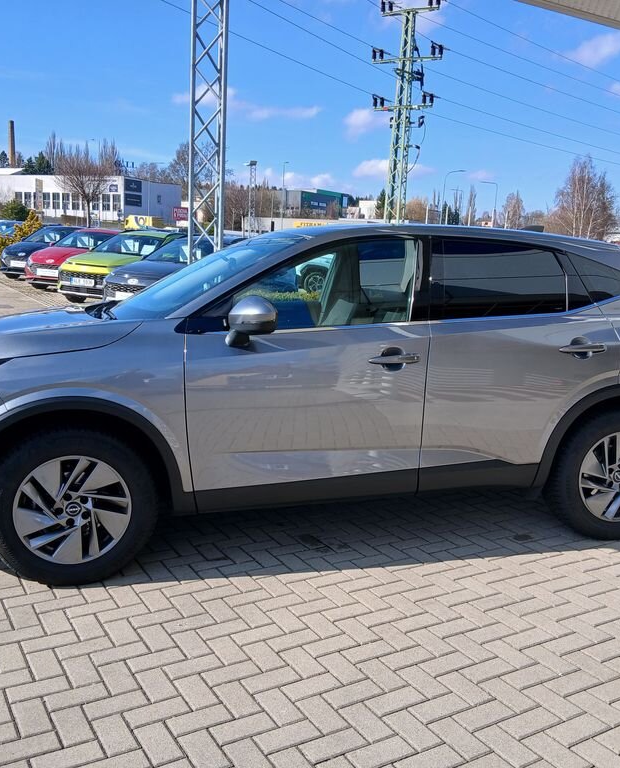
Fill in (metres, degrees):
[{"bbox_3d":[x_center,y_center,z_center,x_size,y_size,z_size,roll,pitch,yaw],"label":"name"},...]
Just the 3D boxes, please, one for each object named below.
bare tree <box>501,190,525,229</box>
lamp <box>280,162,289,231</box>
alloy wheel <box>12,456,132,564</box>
[{"bbox_3d":[24.416,-18.484,93.009,3.100,9.538,3.100,3,10,0],"label":"bare tree"},{"bbox_3d":[-2.379,-16.641,71.272,0.800,7.500,0.350,8,12,25],"label":"lamp"},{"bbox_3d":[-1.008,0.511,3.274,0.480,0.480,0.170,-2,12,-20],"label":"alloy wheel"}]

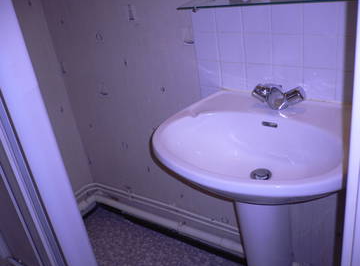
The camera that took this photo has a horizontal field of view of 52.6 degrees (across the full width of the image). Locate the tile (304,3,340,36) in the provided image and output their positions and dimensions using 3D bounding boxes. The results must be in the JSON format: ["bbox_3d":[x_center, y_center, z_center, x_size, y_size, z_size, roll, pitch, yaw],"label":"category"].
[{"bbox_3d":[0.408,-0.334,1.049,0.099,0.099,0.010,12,34,35],"label":"tile"}]

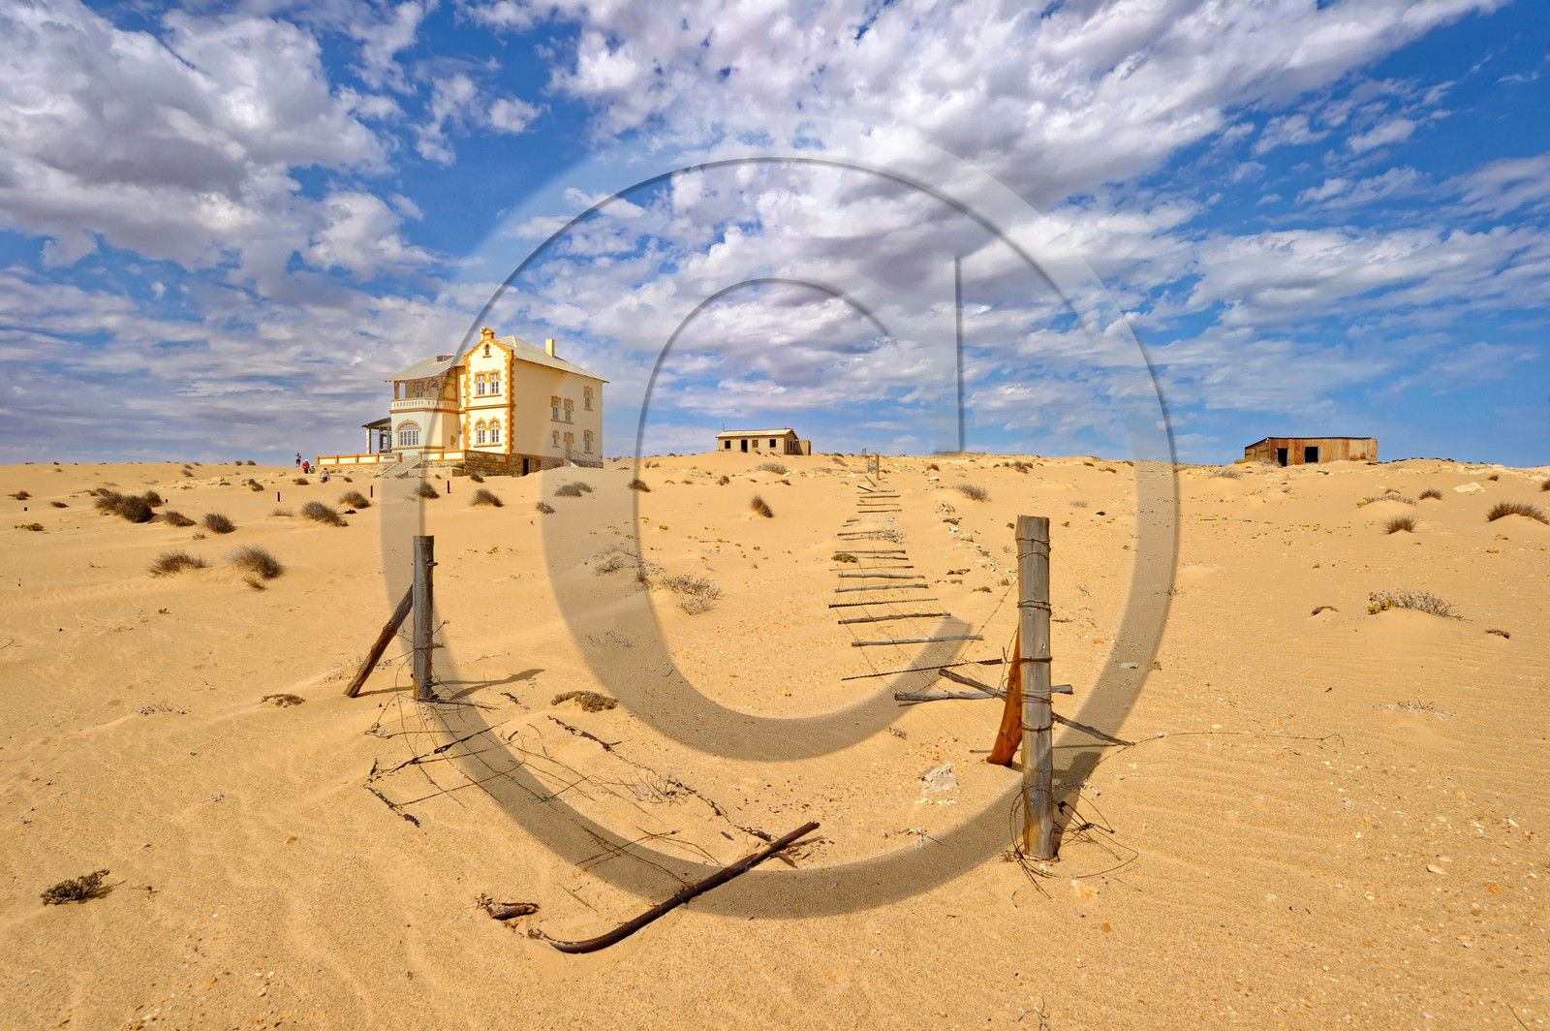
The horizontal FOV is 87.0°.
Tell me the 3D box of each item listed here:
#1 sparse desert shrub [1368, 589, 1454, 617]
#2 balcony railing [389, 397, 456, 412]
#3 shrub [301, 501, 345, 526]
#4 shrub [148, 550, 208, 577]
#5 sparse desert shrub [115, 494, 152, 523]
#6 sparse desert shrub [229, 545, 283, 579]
[{"bbox_3d":[7.794,1.074,10.000,0.950,0.330,0.700,0,0,0],"label":"sparse desert shrub"},{"bbox_3d":[-30.700,-9.350,70.900,5.600,1.000,2.600,0,-1,24],"label":"balcony railing"},{"bbox_3d":[-14.259,-0.057,25.800,1.250,0.760,1.050,0,0,0],"label":"shrub"},{"bbox_3d":[-11.311,0.907,15.500,0.950,0.470,0.850,0,0,0],"label":"shrub"},{"bbox_3d":[-20.614,-0.234,26.300,1.000,0.880,0.950,0,0,0],"label":"sparse desert shrub"},{"bbox_3d":[-9.598,0.861,15.100,0.870,0.620,0.820,0,0,0],"label":"sparse desert shrub"}]

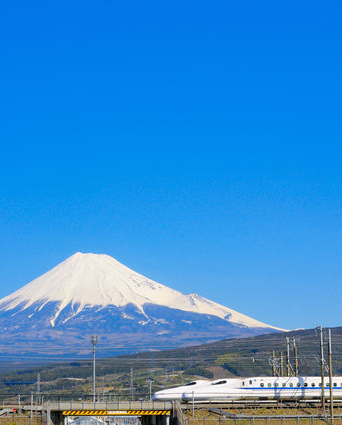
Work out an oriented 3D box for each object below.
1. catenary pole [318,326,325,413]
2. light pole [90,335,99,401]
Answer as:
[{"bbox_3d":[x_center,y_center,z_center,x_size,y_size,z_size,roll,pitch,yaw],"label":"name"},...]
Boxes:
[{"bbox_3d":[21.048,21.592,147.000,0.800,11.700,0.800,1,-11,-6],"label":"catenary pole"},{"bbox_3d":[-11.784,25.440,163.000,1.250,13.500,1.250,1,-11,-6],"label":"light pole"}]

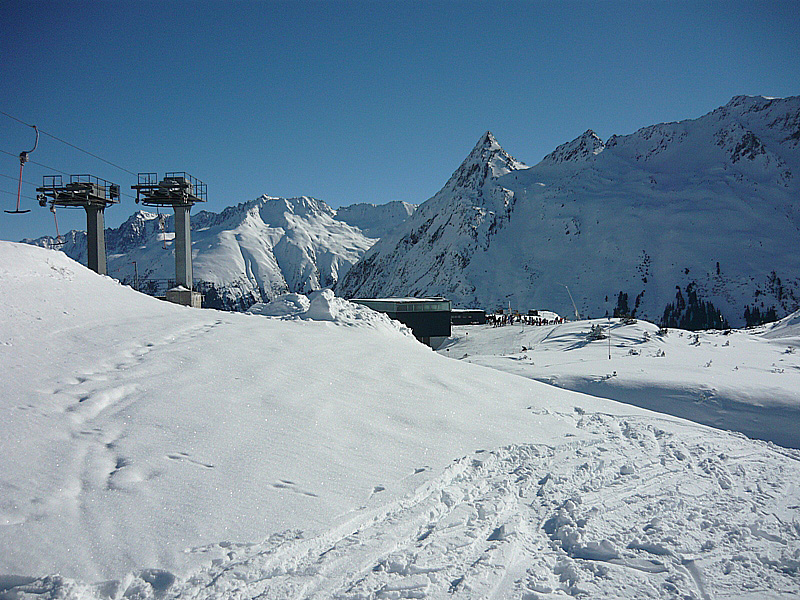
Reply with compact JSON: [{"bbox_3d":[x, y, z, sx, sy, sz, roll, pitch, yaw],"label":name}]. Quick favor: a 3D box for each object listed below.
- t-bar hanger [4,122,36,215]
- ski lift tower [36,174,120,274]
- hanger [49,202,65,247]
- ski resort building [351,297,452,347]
[{"bbox_3d":[-15.100,-5.200,30.500,1.200,3.600,0.380,0,3,-3],"label":"t-bar hanger"},{"bbox_3d":[-20.800,-3.950,49.500,3.500,8.100,4.600,0,3,-1],"label":"ski lift tower"},{"bbox_3d":[-21.300,-4.700,47.500,1.100,2.900,0.350,-6,3,-3],"label":"hanger"},{"bbox_3d":[-0.300,3.550,125.000,16.500,7.400,11.000,0,3,-5],"label":"ski resort building"}]

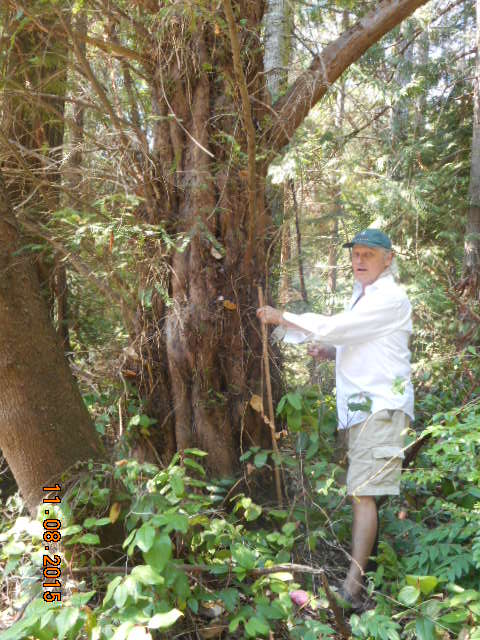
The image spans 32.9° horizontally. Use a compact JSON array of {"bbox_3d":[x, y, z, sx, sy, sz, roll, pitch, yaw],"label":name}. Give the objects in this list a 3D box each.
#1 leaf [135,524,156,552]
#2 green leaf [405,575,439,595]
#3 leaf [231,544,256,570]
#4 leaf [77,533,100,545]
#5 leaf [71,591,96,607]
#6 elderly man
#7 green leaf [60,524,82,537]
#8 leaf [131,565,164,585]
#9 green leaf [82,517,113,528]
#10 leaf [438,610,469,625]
[{"bbox_3d":[-0.302,0.698,2.600,0.060,0.084,0.020,7,-32,-2],"label":"leaf"},{"bbox_3d":[0.684,0.992,3.050,0.100,0.070,0.025,7,-24,16],"label":"green leaf"},{"bbox_3d":[0.012,0.832,2.850,0.070,0.100,0.025,-41,-19,-18],"label":"leaf"},{"bbox_3d":[-0.512,0.739,2.750,0.077,0.020,0.050,-6,45,-16],"label":"leaf"},{"bbox_3d":[-0.491,0.873,2.550,0.084,0.020,0.055,-20,55,-25],"label":"leaf"},{"bbox_3d":[0.431,0.454,3.750,0.680,1.740,0.550,-2,4,-27],"label":"elderly man"},{"bbox_3d":[-0.570,0.712,2.750,0.076,0.020,0.050,-13,48,-23],"label":"green leaf"},{"bbox_3d":[-0.284,0.782,2.500,0.100,0.020,0.055,-18,53,-20],"label":"leaf"},{"bbox_3d":[-0.490,0.697,2.800,0.100,0.020,0.050,-6,45,-15],"label":"green leaf"},{"bbox_3d":[0.748,1.042,2.850,0.100,0.020,0.055,-15,42,-2],"label":"leaf"}]

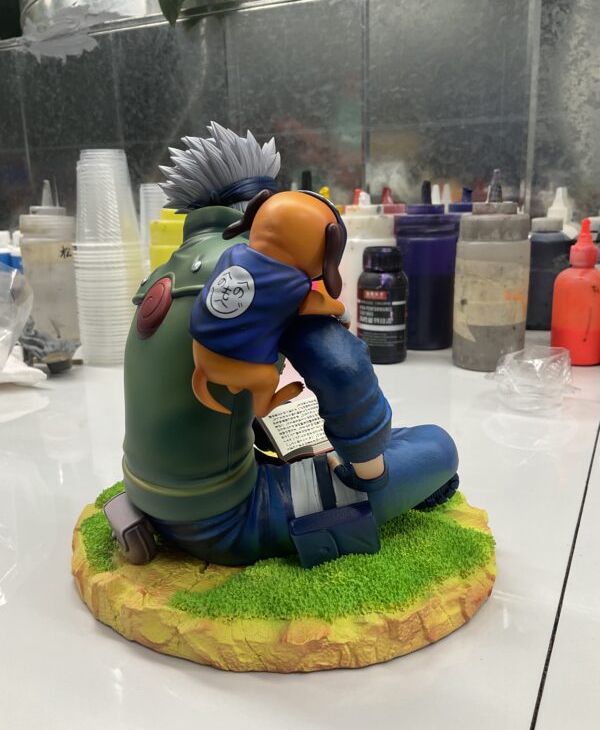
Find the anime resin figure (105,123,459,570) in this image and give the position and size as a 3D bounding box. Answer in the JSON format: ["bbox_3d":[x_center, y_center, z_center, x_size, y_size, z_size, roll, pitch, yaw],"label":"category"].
[{"bbox_3d":[-0.014,-0.018,0.310,0.150,0.177,0.132,9,18,36],"label":"anime resin figure"}]

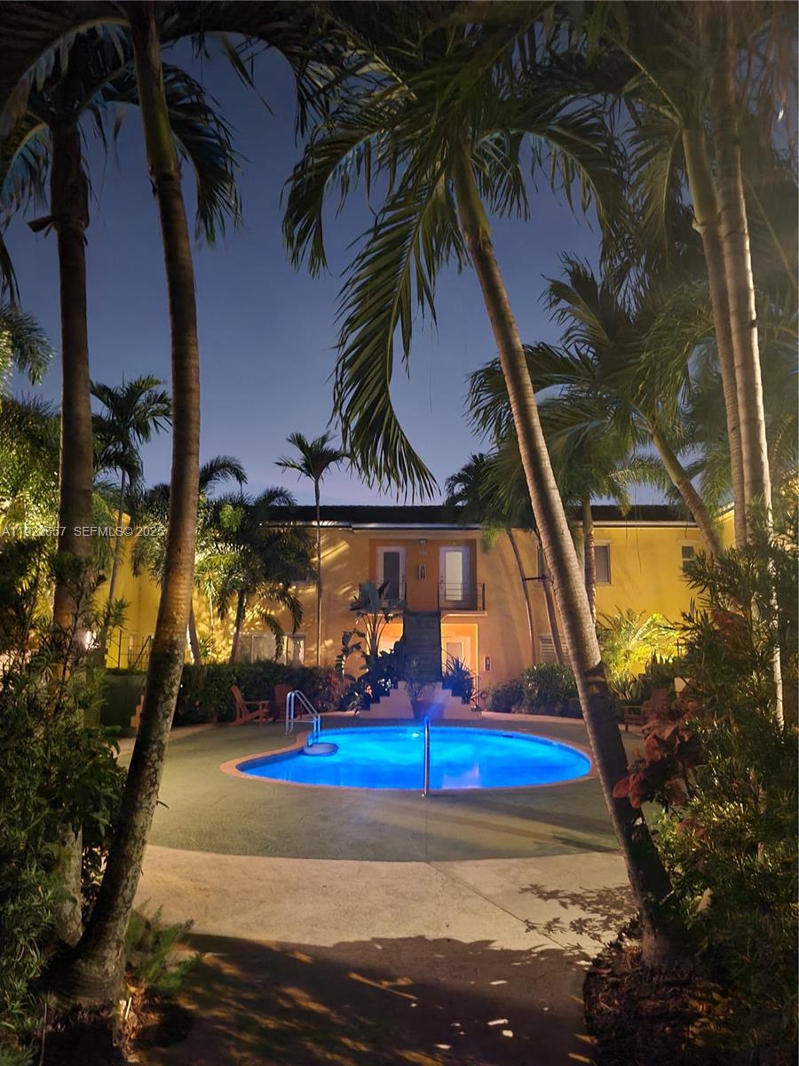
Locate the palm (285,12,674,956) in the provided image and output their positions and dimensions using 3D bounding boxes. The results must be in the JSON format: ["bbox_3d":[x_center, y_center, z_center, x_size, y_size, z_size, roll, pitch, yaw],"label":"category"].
[{"bbox_3d":[0.527,-0.508,5.086,2.561,5.750,2.500,0,-9,0],"label":"palm"}]

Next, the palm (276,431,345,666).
[{"bbox_3d":[-2.724,0.977,24.132,2.220,8.399,2.220,0,-9,0],"label":"palm"}]

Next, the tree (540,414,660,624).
[{"bbox_3d":[5.194,0.679,20.333,3.532,7.834,3.532,0,-9,0],"label":"tree"}]

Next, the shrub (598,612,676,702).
[{"bbox_3d":[6.478,3.440,21.730,2.331,2.701,2.331,0,-9,0],"label":"shrub"}]

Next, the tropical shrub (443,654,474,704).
[{"bbox_3d":[1.641,4.149,22.228,0.933,1.450,0.933,0,-9,0],"label":"tropical shrub"}]

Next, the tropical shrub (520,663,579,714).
[{"bbox_3d":[4.035,4.068,20.925,1.685,1.316,1.685,0,-9,0],"label":"tropical shrub"}]

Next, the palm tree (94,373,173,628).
[{"bbox_3d":[-7.246,0.179,21.219,2.372,9.092,2.372,0,-9,0],"label":"palm tree"}]

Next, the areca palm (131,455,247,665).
[{"bbox_3d":[-5.990,1.328,22.560,3.457,7.227,3.457,0,-9,0],"label":"areca palm"}]

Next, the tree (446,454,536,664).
[{"bbox_3d":[2.739,1.327,23.572,2.834,7.537,2.834,0,-9,0],"label":"tree"}]

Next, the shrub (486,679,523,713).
[{"bbox_3d":[2.799,4.338,21.288,1.091,0.891,1.091,0,-9,0],"label":"shrub"}]

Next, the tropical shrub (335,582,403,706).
[{"bbox_3d":[-0.846,3.111,22.084,1.912,3.559,1.721,0,-9,0],"label":"tropical shrub"}]

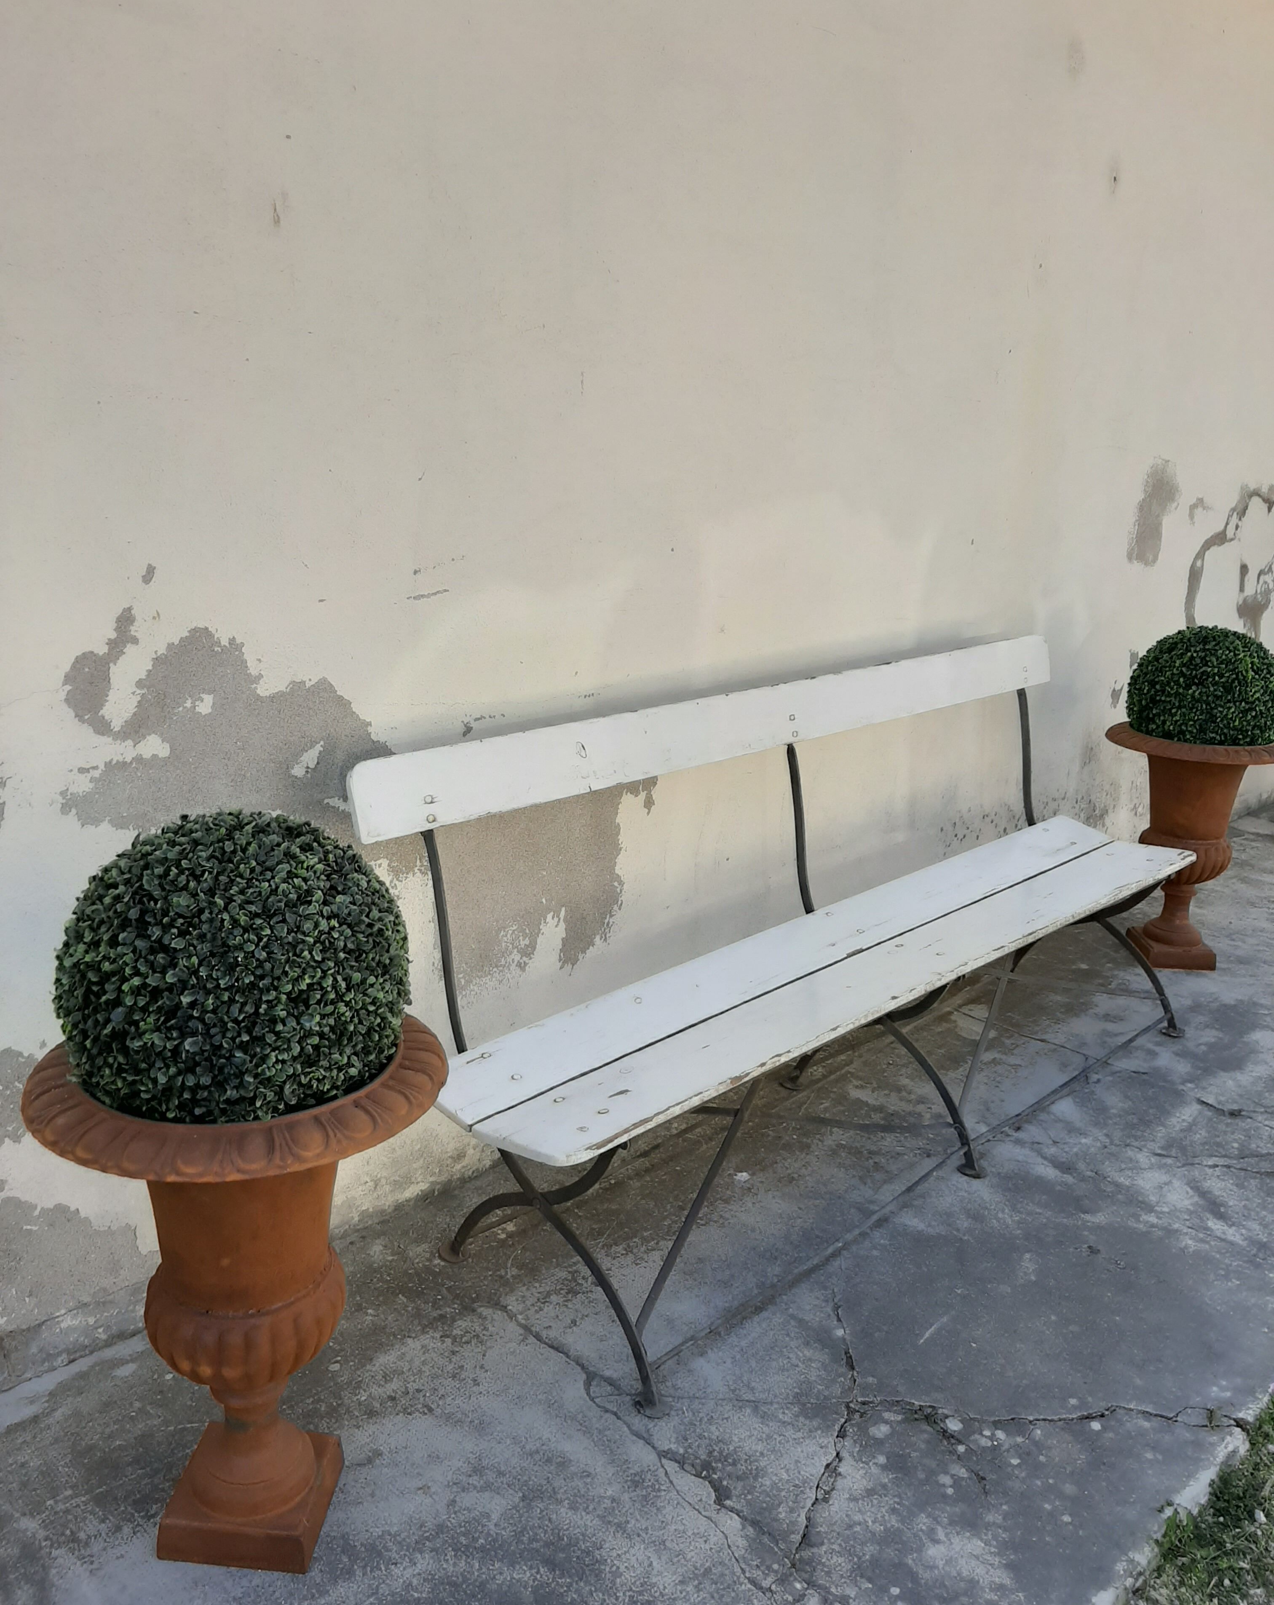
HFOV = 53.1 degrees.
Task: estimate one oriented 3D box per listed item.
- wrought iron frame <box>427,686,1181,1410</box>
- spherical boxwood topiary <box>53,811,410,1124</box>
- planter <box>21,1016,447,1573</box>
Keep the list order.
[{"bbox_3d":[0.532,0.289,2.728,0.608,0.848,2.060,18,22,41],"label":"wrought iron frame"},{"bbox_3d":[-0.476,0.207,1.523,0.399,0.387,0.399,3,17,-1],"label":"spherical boxwood topiary"},{"bbox_3d":[-0.498,0.636,1.650,0.491,0.694,0.491,18,22,41],"label":"planter"}]

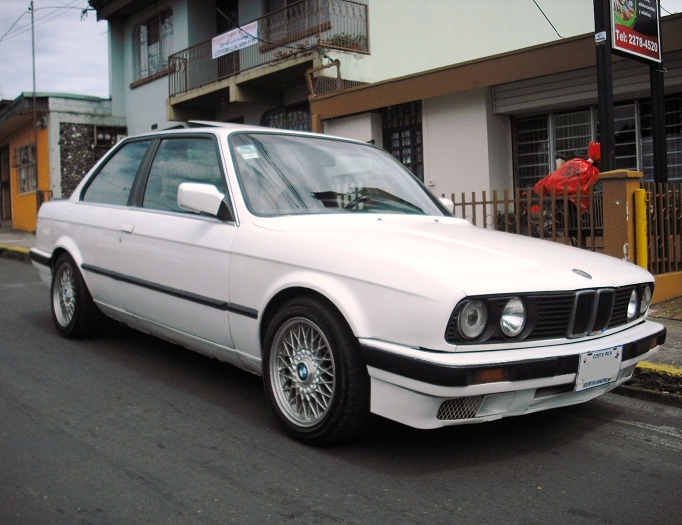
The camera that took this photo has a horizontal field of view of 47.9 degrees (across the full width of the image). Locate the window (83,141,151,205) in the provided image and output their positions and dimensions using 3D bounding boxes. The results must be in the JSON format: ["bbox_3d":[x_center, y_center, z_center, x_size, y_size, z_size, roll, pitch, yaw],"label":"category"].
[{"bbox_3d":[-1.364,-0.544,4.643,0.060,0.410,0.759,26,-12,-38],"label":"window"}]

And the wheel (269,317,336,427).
[{"bbox_3d":[-0.102,0.427,3.053,0.160,0.425,0.425,-2,6,-39],"label":"wheel"}]

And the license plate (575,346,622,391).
[{"bbox_3d":[0.964,0.400,2.876,0.300,0.151,0.012,-2,6,-39],"label":"license plate"}]

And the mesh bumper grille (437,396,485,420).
[{"bbox_3d":[0.403,0.494,2.592,0.190,0.072,0.050,-1,6,-30],"label":"mesh bumper grille"}]

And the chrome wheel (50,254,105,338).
[{"bbox_3d":[-1.722,0.194,5.034,0.200,0.610,0.610,-2,6,-39],"label":"chrome wheel"}]

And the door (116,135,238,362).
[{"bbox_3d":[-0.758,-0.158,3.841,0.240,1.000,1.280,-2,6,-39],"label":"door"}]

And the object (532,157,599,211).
[{"bbox_3d":[2.102,-0.740,7.196,0.460,0.500,0.580,-2,6,-39],"label":"object"}]

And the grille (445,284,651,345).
[{"bbox_3d":[0.909,0.183,2.941,1.360,0.195,0.150,-2,6,-39],"label":"grille"}]

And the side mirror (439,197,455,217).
[{"bbox_3d":[0.611,-0.336,4.563,0.220,0.130,0.120,-2,6,-39],"label":"side mirror"}]

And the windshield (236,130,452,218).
[{"bbox_3d":[-0.022,-0.488,4.043,1.340,0.130,0.660,-2,45,-39],"label":"windshield"}]

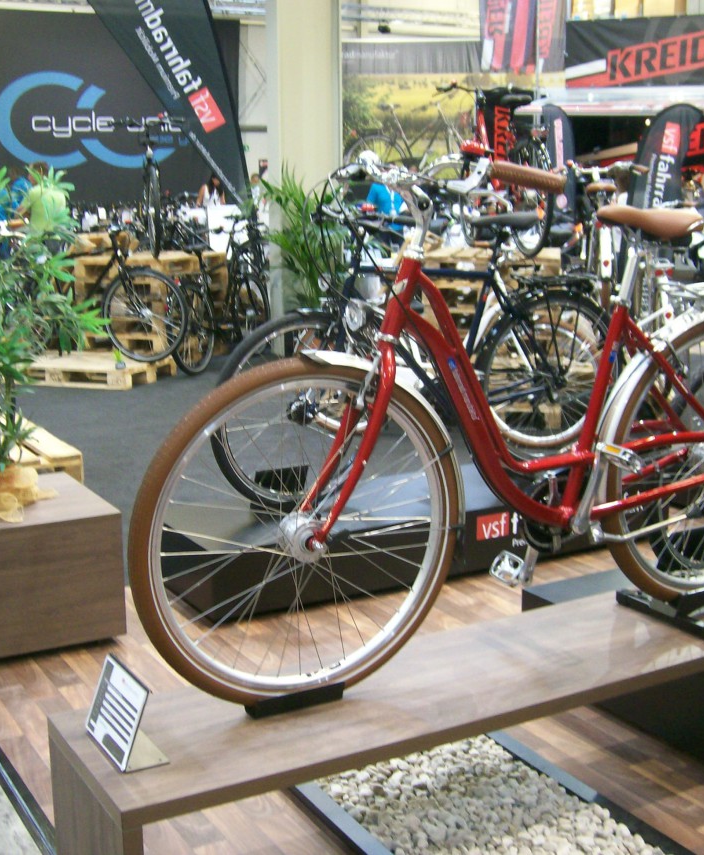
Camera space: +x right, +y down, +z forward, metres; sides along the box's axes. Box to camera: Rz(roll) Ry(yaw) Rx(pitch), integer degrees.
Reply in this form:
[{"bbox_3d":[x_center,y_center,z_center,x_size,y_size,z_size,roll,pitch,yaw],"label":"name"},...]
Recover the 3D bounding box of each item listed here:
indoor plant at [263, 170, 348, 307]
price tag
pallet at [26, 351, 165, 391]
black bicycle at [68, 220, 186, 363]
[{"bbox_3d":[-0.359,-1.357,9.759,0.900,1.696,0.900,0,11,0],"label":"indoor plant"},{"bbox_3d":[-0.438,0.542,2.217,0.085,0.154,0.200,-7,13,-31],"label":"price tag"},{"bbox_3d":[-2.090,-0.448,9.050,1.200,0.144,0.800,3,12,17],"label":"pallet"},{"bbox_3d":[-2.124,-1.067,9.239,1.800,1.060,0.600,5,12,24],"label":"black bicycle"}]

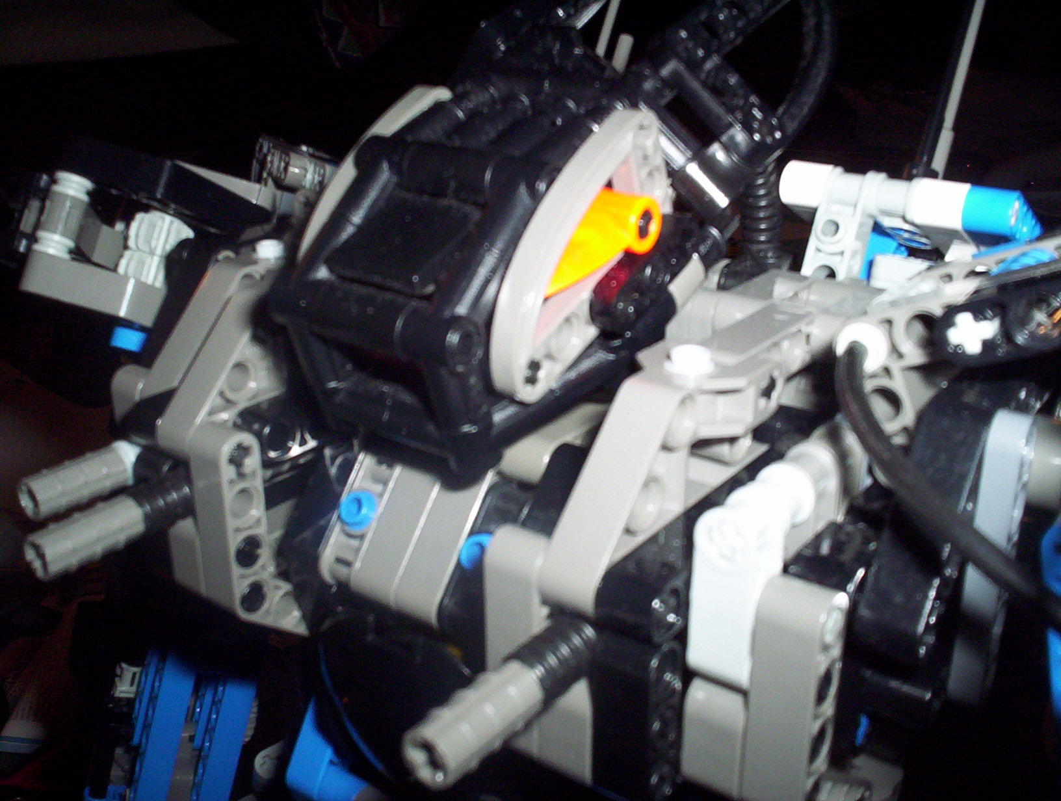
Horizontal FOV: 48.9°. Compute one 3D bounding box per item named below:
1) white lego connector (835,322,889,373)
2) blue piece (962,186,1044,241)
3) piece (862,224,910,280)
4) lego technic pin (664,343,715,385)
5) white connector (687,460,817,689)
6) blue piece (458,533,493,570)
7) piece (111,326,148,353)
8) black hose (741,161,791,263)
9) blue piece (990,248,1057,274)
[{"bbox_3d":[0.045,-0.007,0.156,0.007,0.007,0.006,16,27,33],"label":"white lego connector"},{"bbox_3d":[0.073,-0.029,0.180,0.012,0.007,0.007,15,-6,36],"label":"blue piece"},{"bbox_3d":[0.056,-0.024,0.186,0.008,0.010,0.008,15,-6,36],"label":"piece"},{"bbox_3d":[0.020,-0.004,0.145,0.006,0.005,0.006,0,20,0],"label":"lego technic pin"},{"bbox_3d":[0.027,0.020,0.139,0.008,0.022,0.016,15,27,36],"label":"white connector"},{"bbox_3d":[-0.007,0.020,0.151,0.006,0.006,0.004,15,-6,36],"label":"blue piece"},{"bbox_3d":[-0.074,-0.011,0.214,0.005,0.004,0.005,15,-6,36],"label":"piece"},{"bbox_3d":[0.044,-0.035,0.220,0.007,0.021,0.007,15,27,36],"label":"black hose"},{"bbox_3d":[0.074,-0.021,0.176,0.010,0.006,0.007,15,-6,36],"label":"blue piece"}]

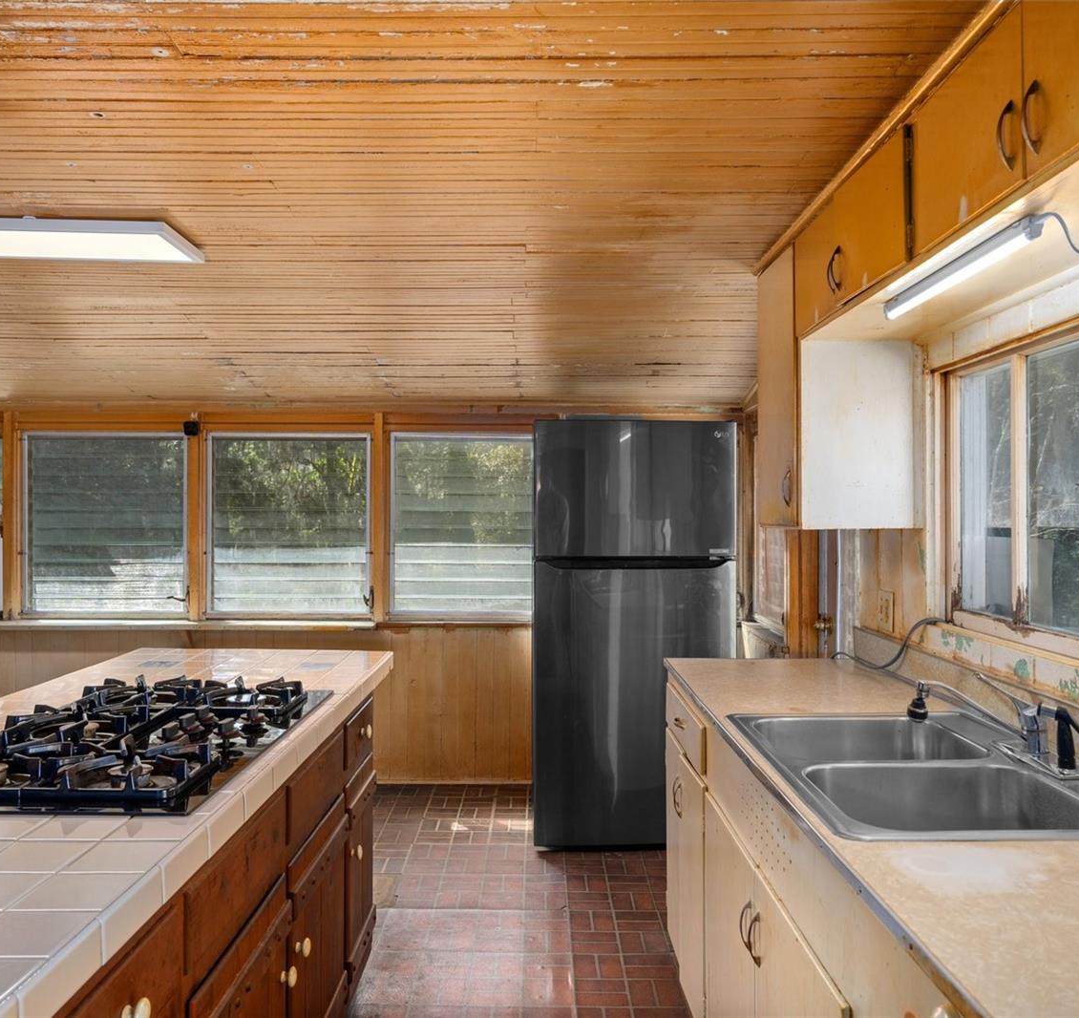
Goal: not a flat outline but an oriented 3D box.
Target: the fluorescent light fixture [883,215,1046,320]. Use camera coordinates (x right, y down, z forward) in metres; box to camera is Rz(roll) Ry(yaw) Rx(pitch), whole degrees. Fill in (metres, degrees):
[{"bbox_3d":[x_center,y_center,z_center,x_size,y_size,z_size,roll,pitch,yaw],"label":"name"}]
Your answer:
[{"bbox_3d":[0.790,-0.446,1.700,0.034,0.037,0.595,0,0,0],"label":"fluorescent light fixture"}]

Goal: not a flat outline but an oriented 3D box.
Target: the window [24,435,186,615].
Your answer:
[{"bbox_3d":[-2.190,0.081,4.520,0.825,0.920,0.070,0,0,0],"label":"window"}]

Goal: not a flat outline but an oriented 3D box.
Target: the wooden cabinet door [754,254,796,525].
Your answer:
[{"bbox_3d":[0.698,-0.335,2.600,0.025,0.770,0.420,0,0,0],"label":"wooden cabinet door"}]

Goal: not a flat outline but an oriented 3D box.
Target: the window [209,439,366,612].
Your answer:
[{"bbox_3d":[-1.265,0.081,4.520,0.825,0.920,0.070,0,0,0],"label":"window"}]

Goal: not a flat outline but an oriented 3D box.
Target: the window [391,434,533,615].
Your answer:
[{"bbox_3d":[-0.335,0.081,4.520,0.825,0.920,0.070,0,0,0],"label":"window"}]

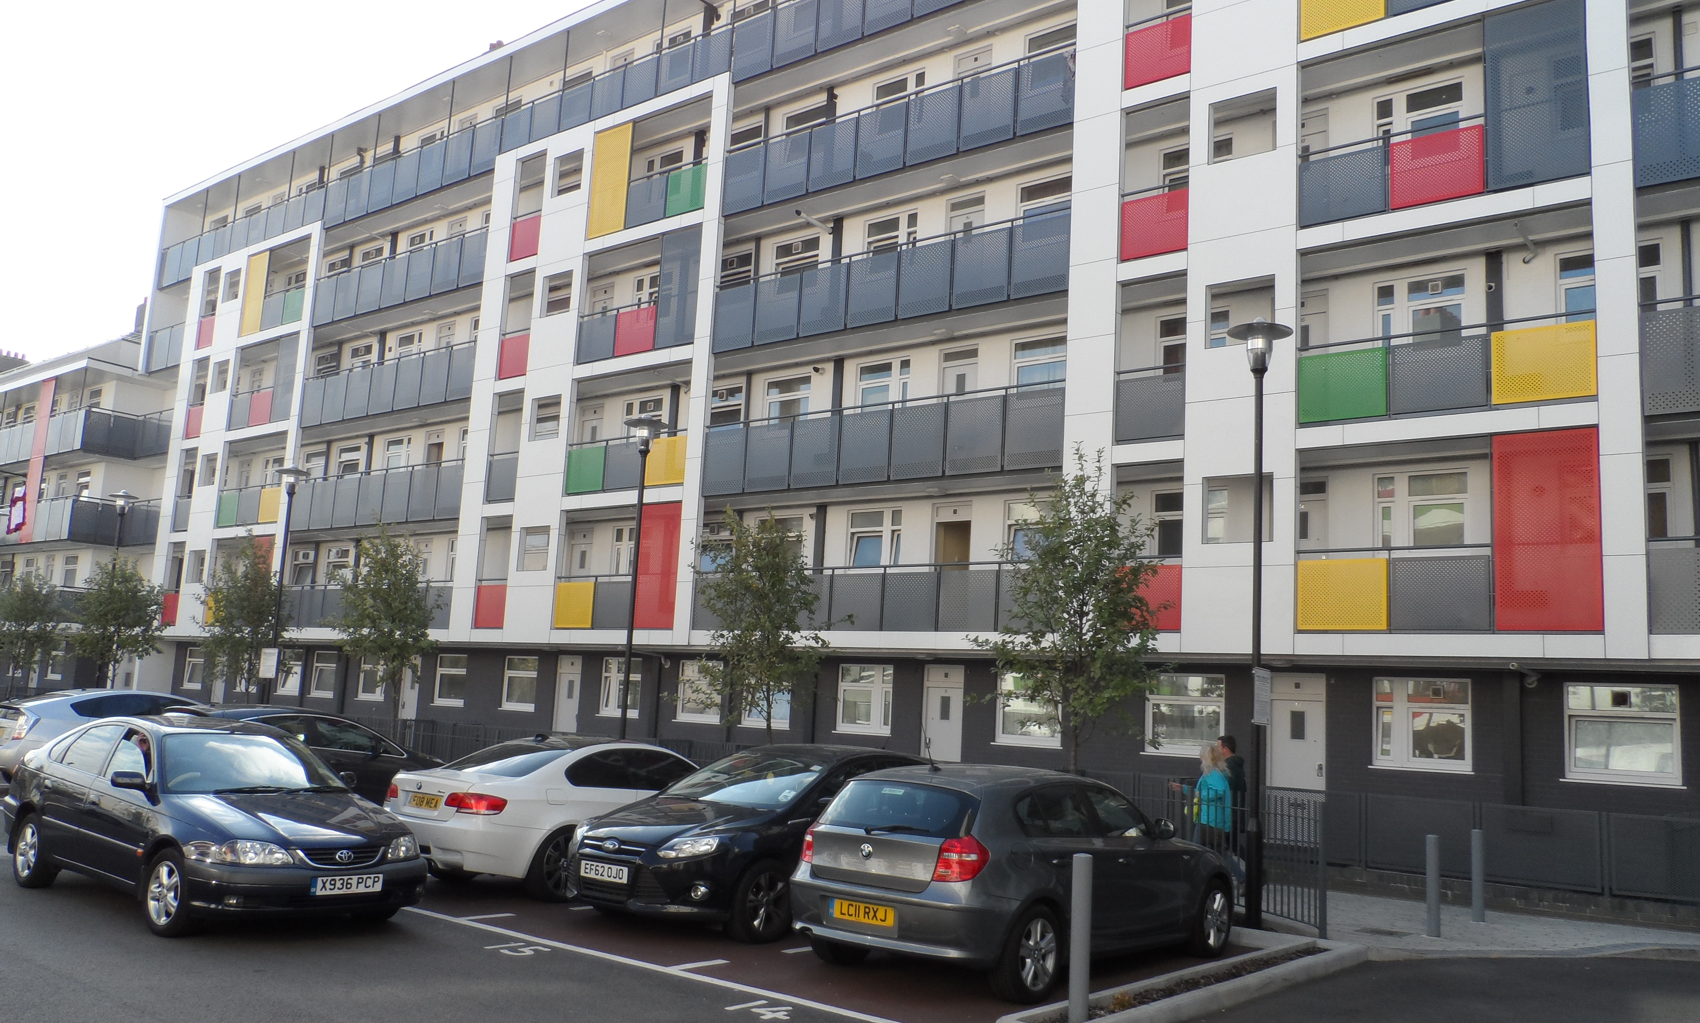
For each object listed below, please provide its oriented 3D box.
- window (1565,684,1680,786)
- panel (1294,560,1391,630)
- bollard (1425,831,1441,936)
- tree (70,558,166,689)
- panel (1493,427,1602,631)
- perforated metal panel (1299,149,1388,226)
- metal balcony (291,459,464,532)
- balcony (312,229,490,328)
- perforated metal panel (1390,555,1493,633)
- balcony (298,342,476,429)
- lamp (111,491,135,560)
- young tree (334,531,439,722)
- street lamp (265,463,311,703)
[{"bbox_3d":[9.747,2.798,16.094,1.277,1.205,0.120,-4,-11,38],"label":"window"},{"bbox_3d":[6.634,1.127,17.196,1.180,0.951,0.050,-4,-11,38],"label":"panel"},{"bbox_3d":[5.328,3.413,11.656,0.117,0.911,0.117,-4,-11,38],"label":"bollard"},{"bbox_3d":[-15.204,2.931,26.430,1.850,3.976,1.850,-4,-11,38],"label":"tree"},{"bbox_3d":[8.615,0.237,15.779,1.171,2.478,0.050,-4,-11,38],"label":"panel"},{"bbox_3d":[7.034,-4.643,18.264,1.188,0.980,0.050,-4,-11,38],"label":"perforated metal panel"},{"bbox_3d":[-12.383,-0.325,32.986,7.983,1.433,0.120,-4,-11,38],"label":"metal balcony"},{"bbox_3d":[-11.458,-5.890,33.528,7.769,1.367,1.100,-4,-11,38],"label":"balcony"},{"bbox_3d":[7.678,1.076,16.622,1.194,0.959,0.050,-4,-11,38],"label":"perforated metal panel"},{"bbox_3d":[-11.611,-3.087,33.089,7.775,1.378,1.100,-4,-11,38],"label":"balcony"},{"bbox_3d":[-16.055,2.275,27.482,0.640,5.560,0.640,-4,-11,38],"label":"lamp"},{"bbox_3d":[-7.439,2.299,20.317,1.650,4.227,1.650,-4,-11,38],"label":"young tree"},{"bbox_3d":[-10.010,1.860,22.185,0.610,5.484,0.610,-4,-11,38],"label":"street lamp"}]

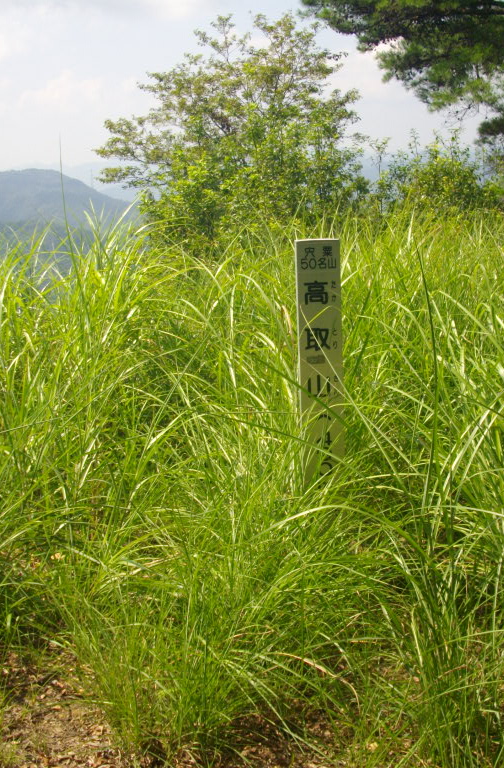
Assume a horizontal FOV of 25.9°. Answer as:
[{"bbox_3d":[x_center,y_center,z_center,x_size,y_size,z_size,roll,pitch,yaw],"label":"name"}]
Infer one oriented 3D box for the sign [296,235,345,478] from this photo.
[{"bbox_3d":[0.208,0.136,3.199,0.120,1.100,0.120,-2,9,0],"label":"sign"}]

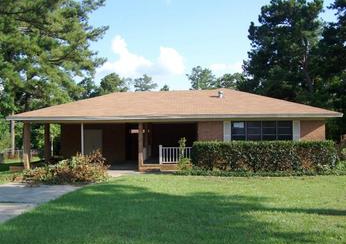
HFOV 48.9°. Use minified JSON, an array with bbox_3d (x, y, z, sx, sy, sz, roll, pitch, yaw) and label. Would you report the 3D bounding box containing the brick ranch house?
[{"bbox_3d":[-0.070,0.320,24.200,17.000,4.700,10.400,0,-2,-4],"label":"brick ranch house"}]

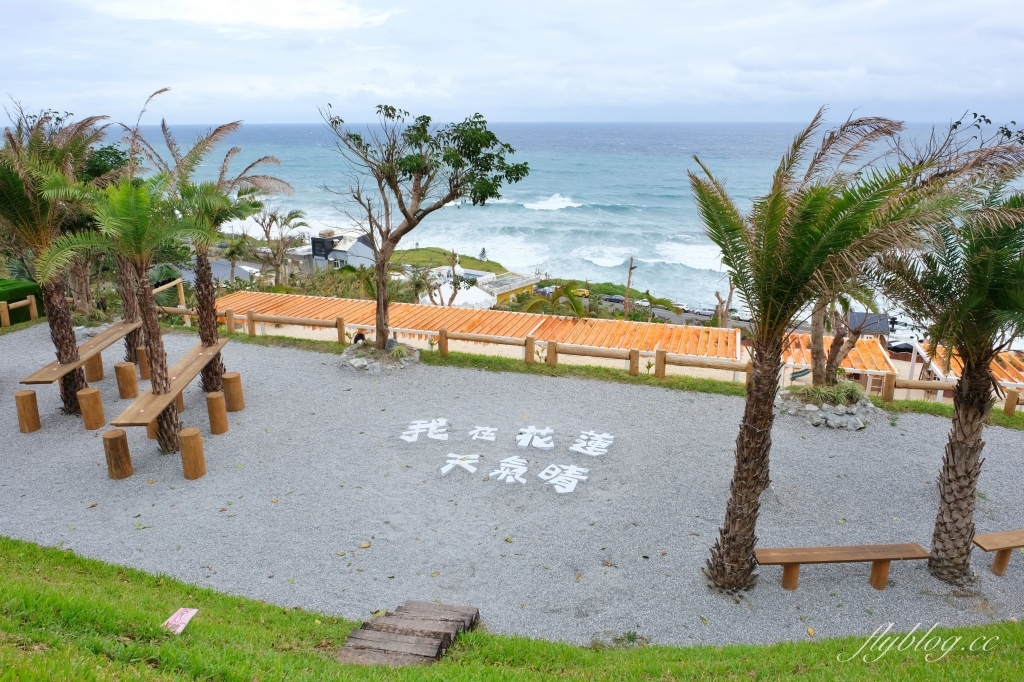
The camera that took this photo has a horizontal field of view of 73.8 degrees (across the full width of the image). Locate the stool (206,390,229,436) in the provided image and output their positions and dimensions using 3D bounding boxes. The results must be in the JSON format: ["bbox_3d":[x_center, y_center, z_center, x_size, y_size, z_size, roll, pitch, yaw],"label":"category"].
[{"bbox_3d":[-3.755,0.924,8.703,0.230,0.500,0.230,0,18,0],"label":"stool"}]

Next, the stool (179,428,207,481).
[{"bbox_3d":[-3.294,1.179,7.031,0.210,0.475,0.210,0,18,0],"label":"stool"}]

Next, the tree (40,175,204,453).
[{"bbox_3d":[-3.957,-0.160,7.238,1.650,2.900,1.650,0,18,0],"label":"tree"}]

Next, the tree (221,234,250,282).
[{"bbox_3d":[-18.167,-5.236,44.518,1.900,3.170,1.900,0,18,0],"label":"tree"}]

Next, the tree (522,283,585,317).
[{"bbox_3d":[1.885,-0.814,32.309,2.800,4.000,2.600,0,18,0],"label":"tree"}]

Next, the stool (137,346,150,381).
[{"bbox_3d":[-5.216,0.319,9.764,0.210,0.450,0.210,0,18,0],"label":"stool"}]

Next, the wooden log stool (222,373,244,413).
[{"bbox_3d":[-3.894,0.720,9.563,0.260,0.500,0.260,0,18,0],"label":"wooden log stool"}]

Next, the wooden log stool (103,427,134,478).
[{"bbox_3d":[-4.285,1.237,7.414,0.260,0.495,0.260,0,18,0],"label":"wooden log stool"}]

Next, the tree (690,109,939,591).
[{"bbox_3d":[2.150,0.216,5.294,1.850,3.850,1.800,0,18,0],"label":"tree"}]

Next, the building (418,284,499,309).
[{"bbox_3d":[-10.300,-7.624,134.131,14.000,5.500,11.000,3,18,10],"label":"building"}]

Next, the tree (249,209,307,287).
[{"bbox_3d":[-14.371,-5.617,41.277,3.400,4.750,3.000,0,18,0],"label":"tree"}]

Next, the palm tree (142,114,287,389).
[{"bbox_3d":[-4.120,-1.144,9.902,1.950,3.930,1.900,0,18,0],"label":"palm tree"}]

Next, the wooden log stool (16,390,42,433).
[{"bbox_3d":[-5.768,0.847,8.094,0.210,0.460,0.210,0,18,0],"label":"wooden log stool"}]

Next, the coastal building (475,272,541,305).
[{"bbox_3d":[-1.200,-10.891,142.861,9.500,4.200,14.300,12,22,34],"label":"coastal building"}]

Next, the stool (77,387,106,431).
[{"bbox_3d":[-5.026,0.822,8.172,0.230,0.460,0.230,0,18,0],"label":"stool"}]

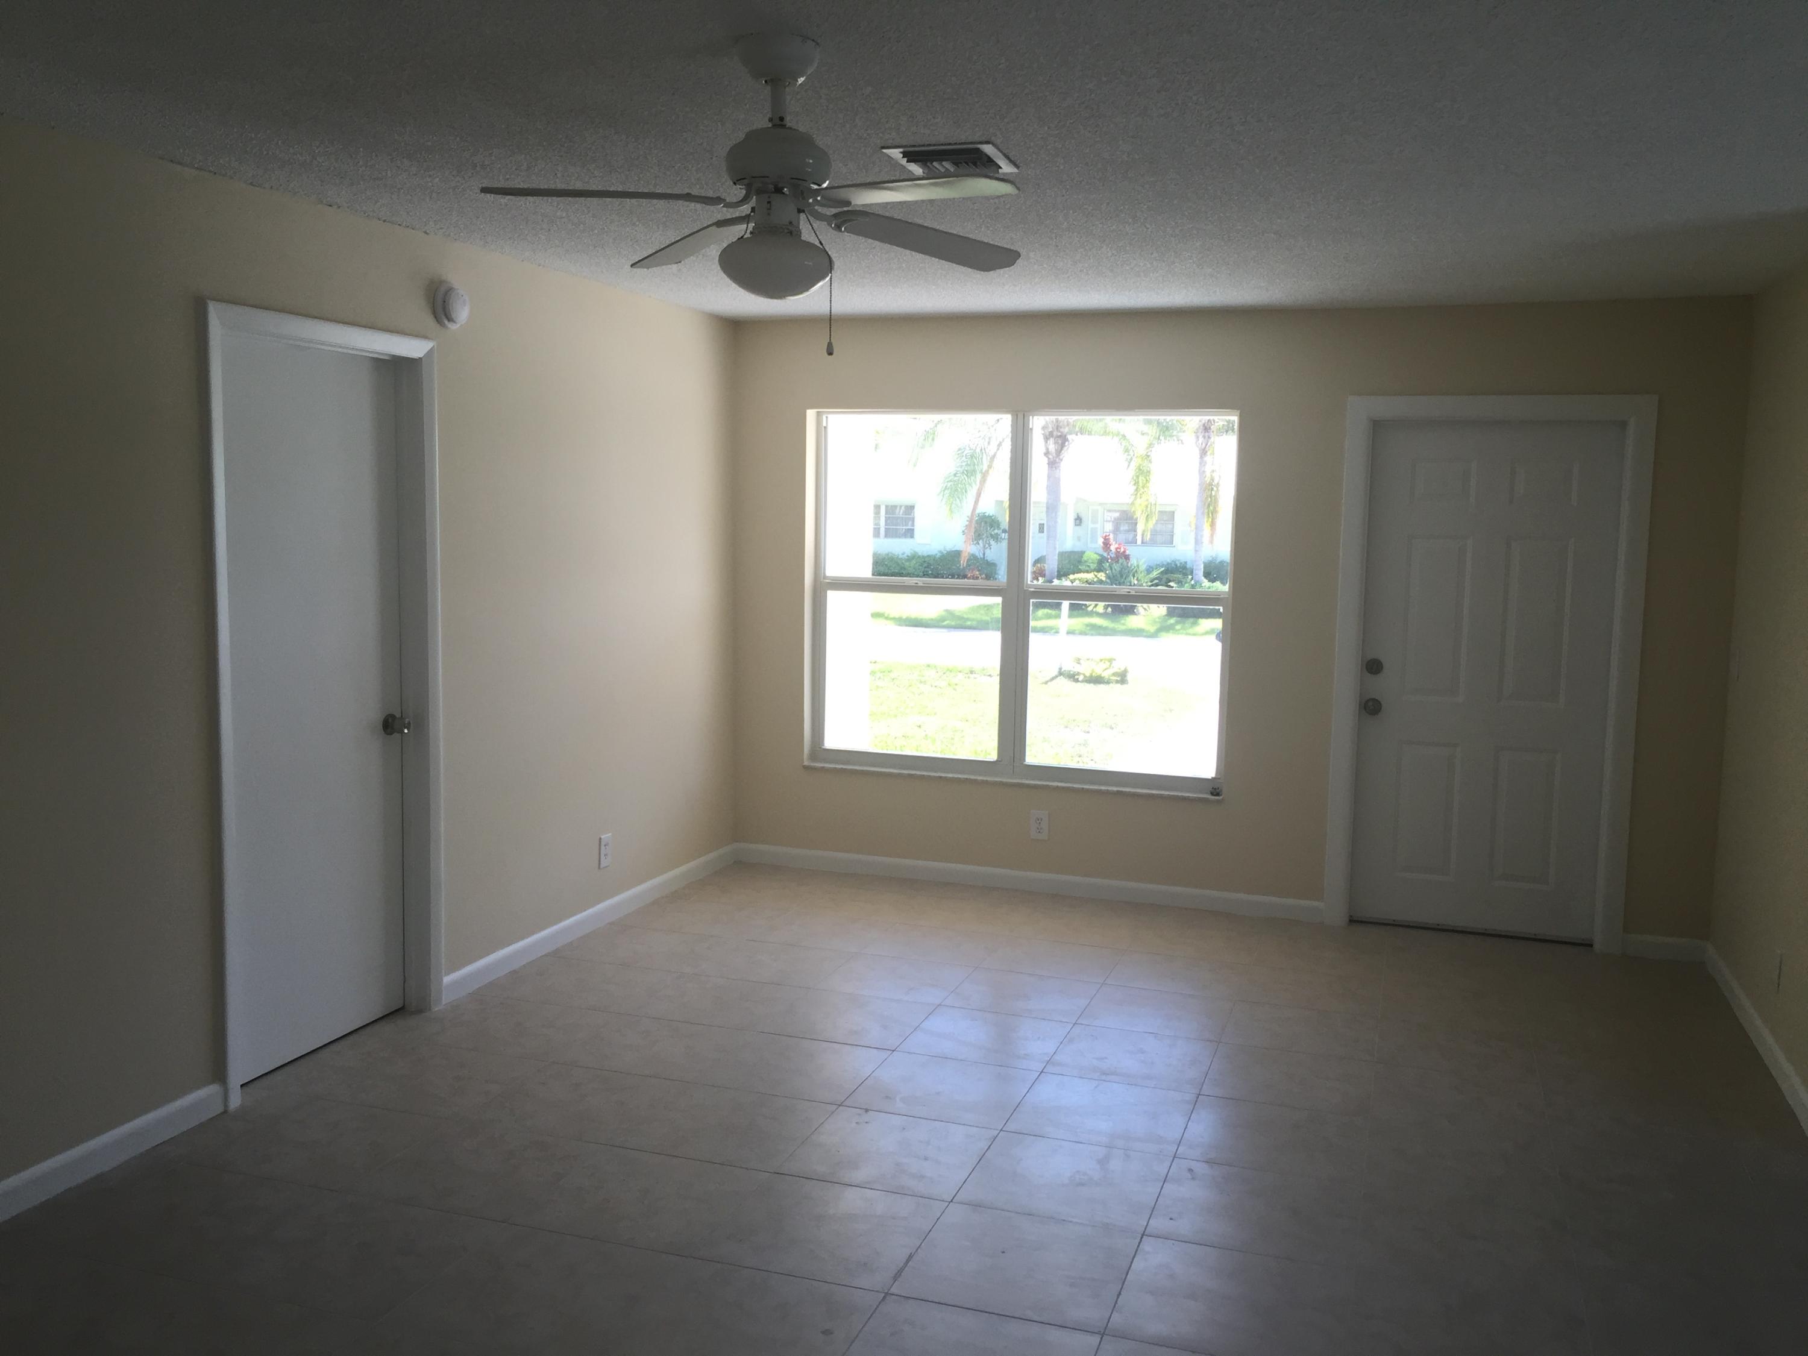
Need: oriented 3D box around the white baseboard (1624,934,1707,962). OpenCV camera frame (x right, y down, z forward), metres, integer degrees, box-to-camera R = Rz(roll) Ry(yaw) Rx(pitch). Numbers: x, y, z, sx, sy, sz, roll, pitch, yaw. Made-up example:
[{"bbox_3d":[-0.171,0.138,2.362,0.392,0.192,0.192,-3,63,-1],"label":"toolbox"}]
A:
[{"bbox_3d":[2.881,1.021,5.735,0.300,0.091,0.017,3,7,19],"label":"white baseboard"}]

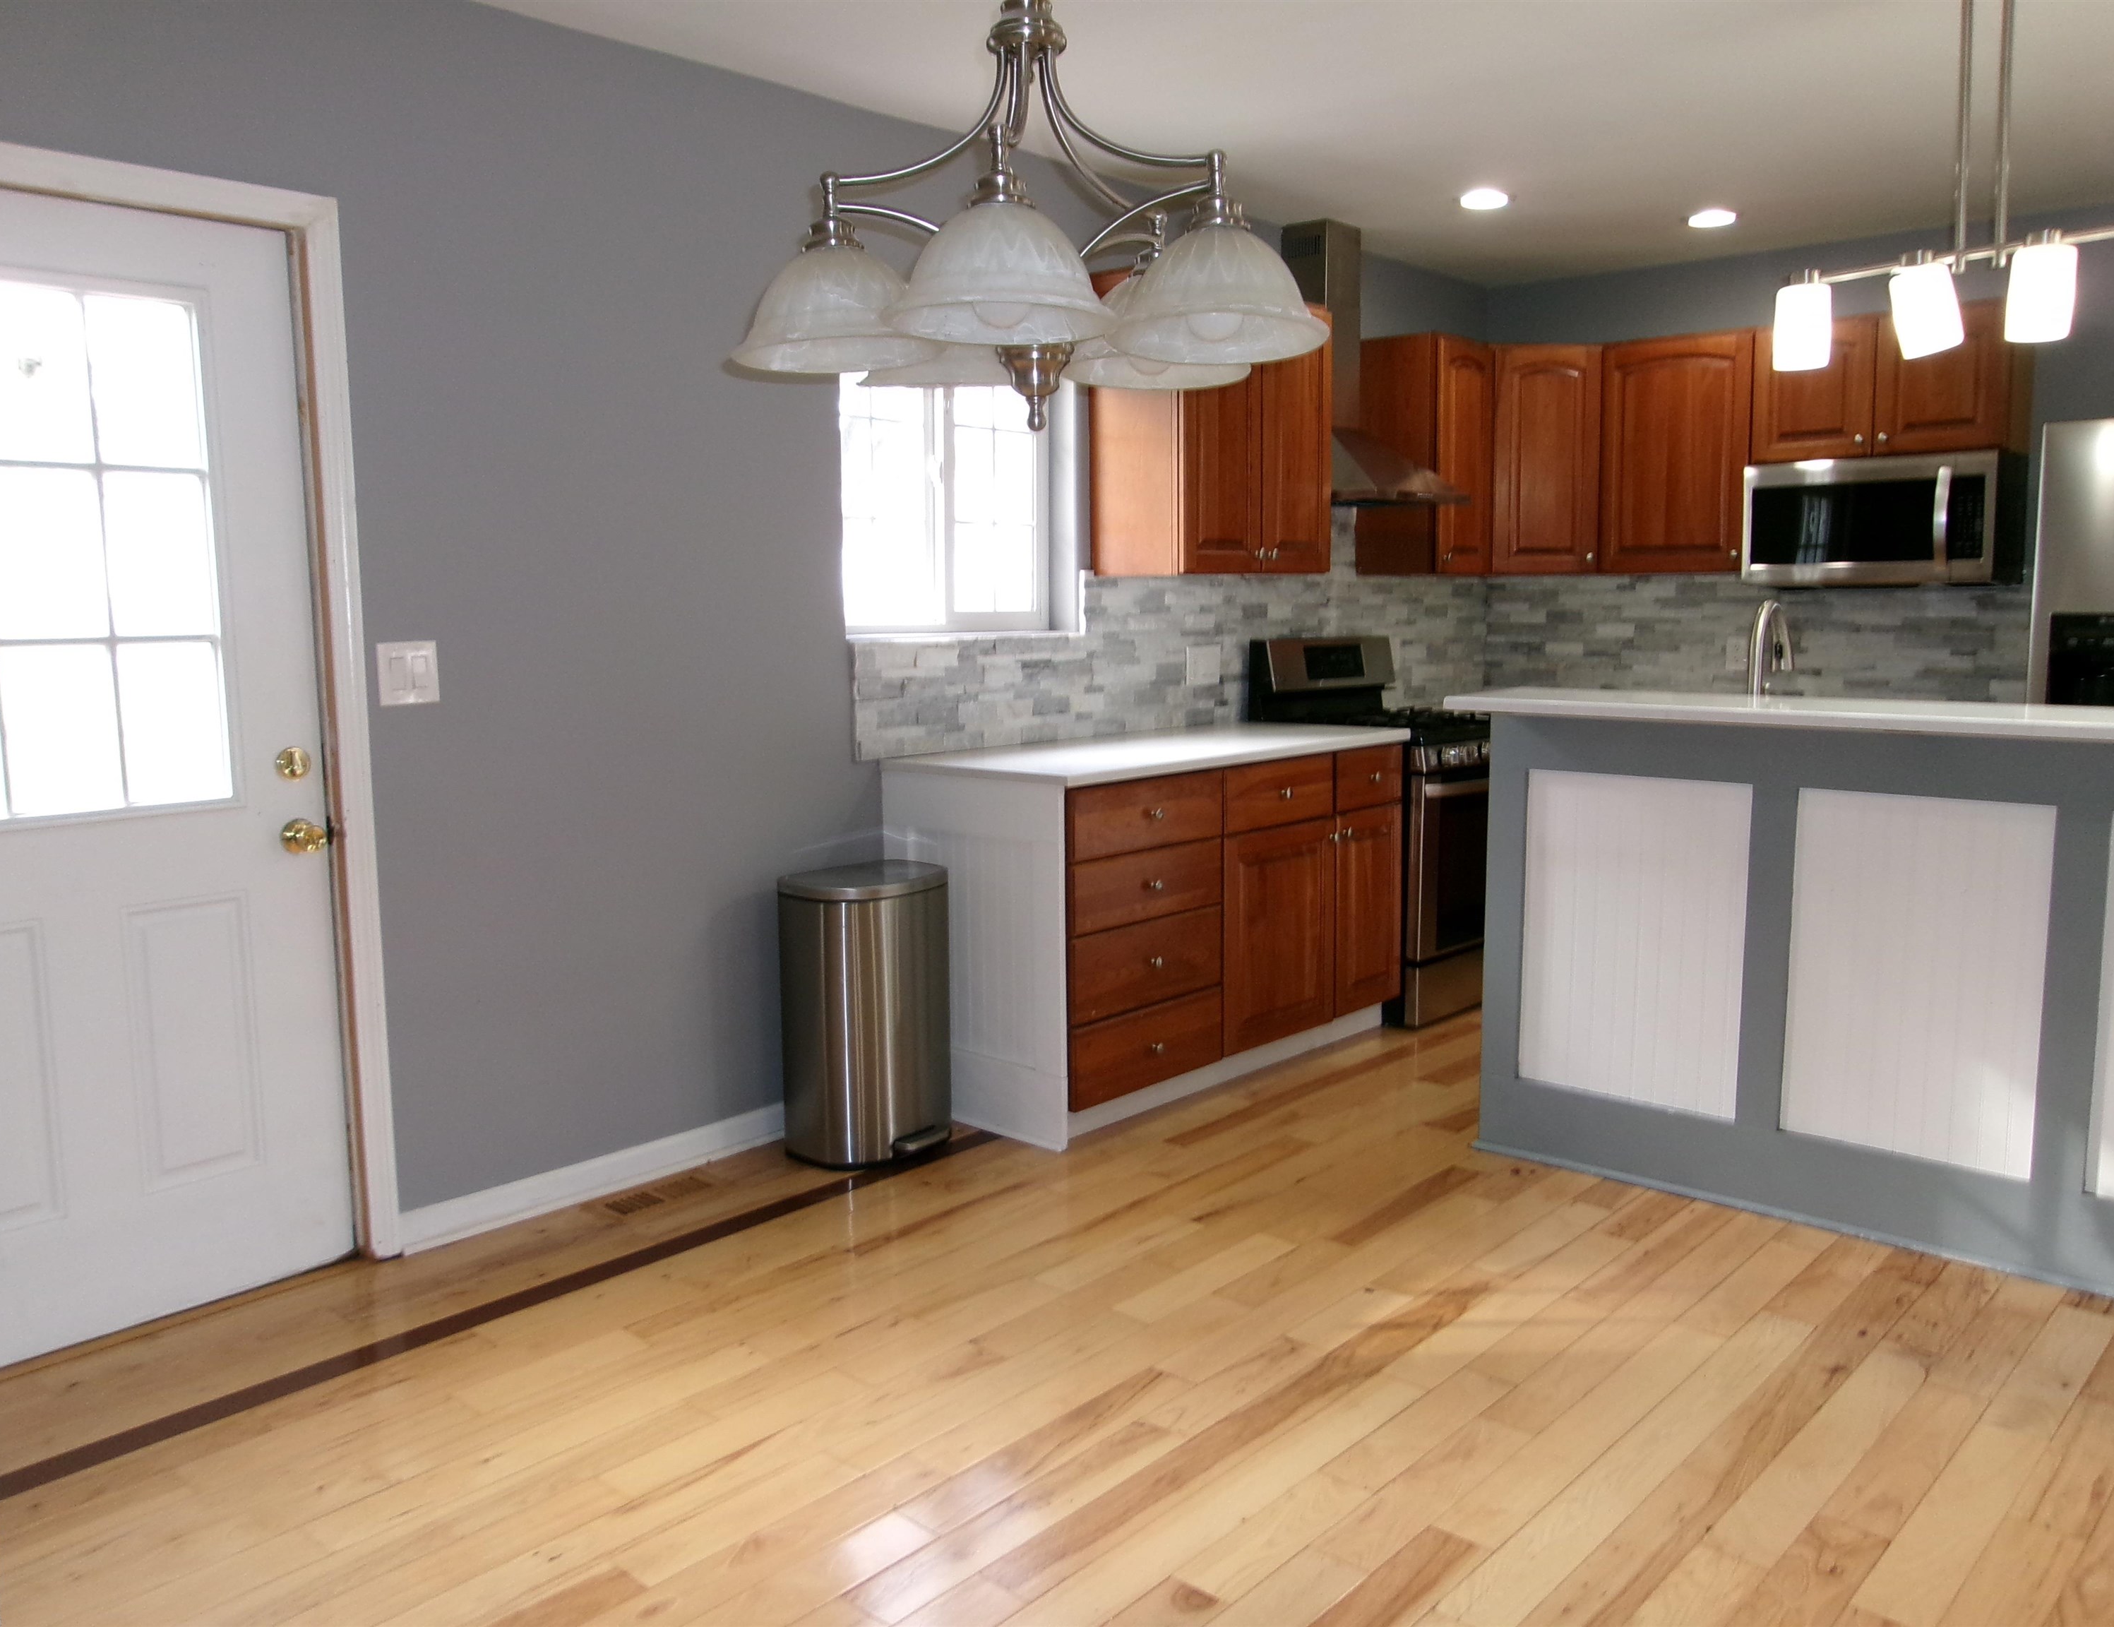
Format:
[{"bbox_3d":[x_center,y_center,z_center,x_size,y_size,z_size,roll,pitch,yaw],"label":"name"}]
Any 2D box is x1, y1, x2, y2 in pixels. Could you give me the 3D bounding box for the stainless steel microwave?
[{"bbox_3d":[2.728,-0.961,5.596,0.756,0.395,0.399,6,9,41],"label":"stainless steel microwave"}]

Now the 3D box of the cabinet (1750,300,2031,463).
[{"bbox_3d":[2.736,-1.395,5.580,0.759,0.442,0.329,6,9,41],"label":"cabinet"}]

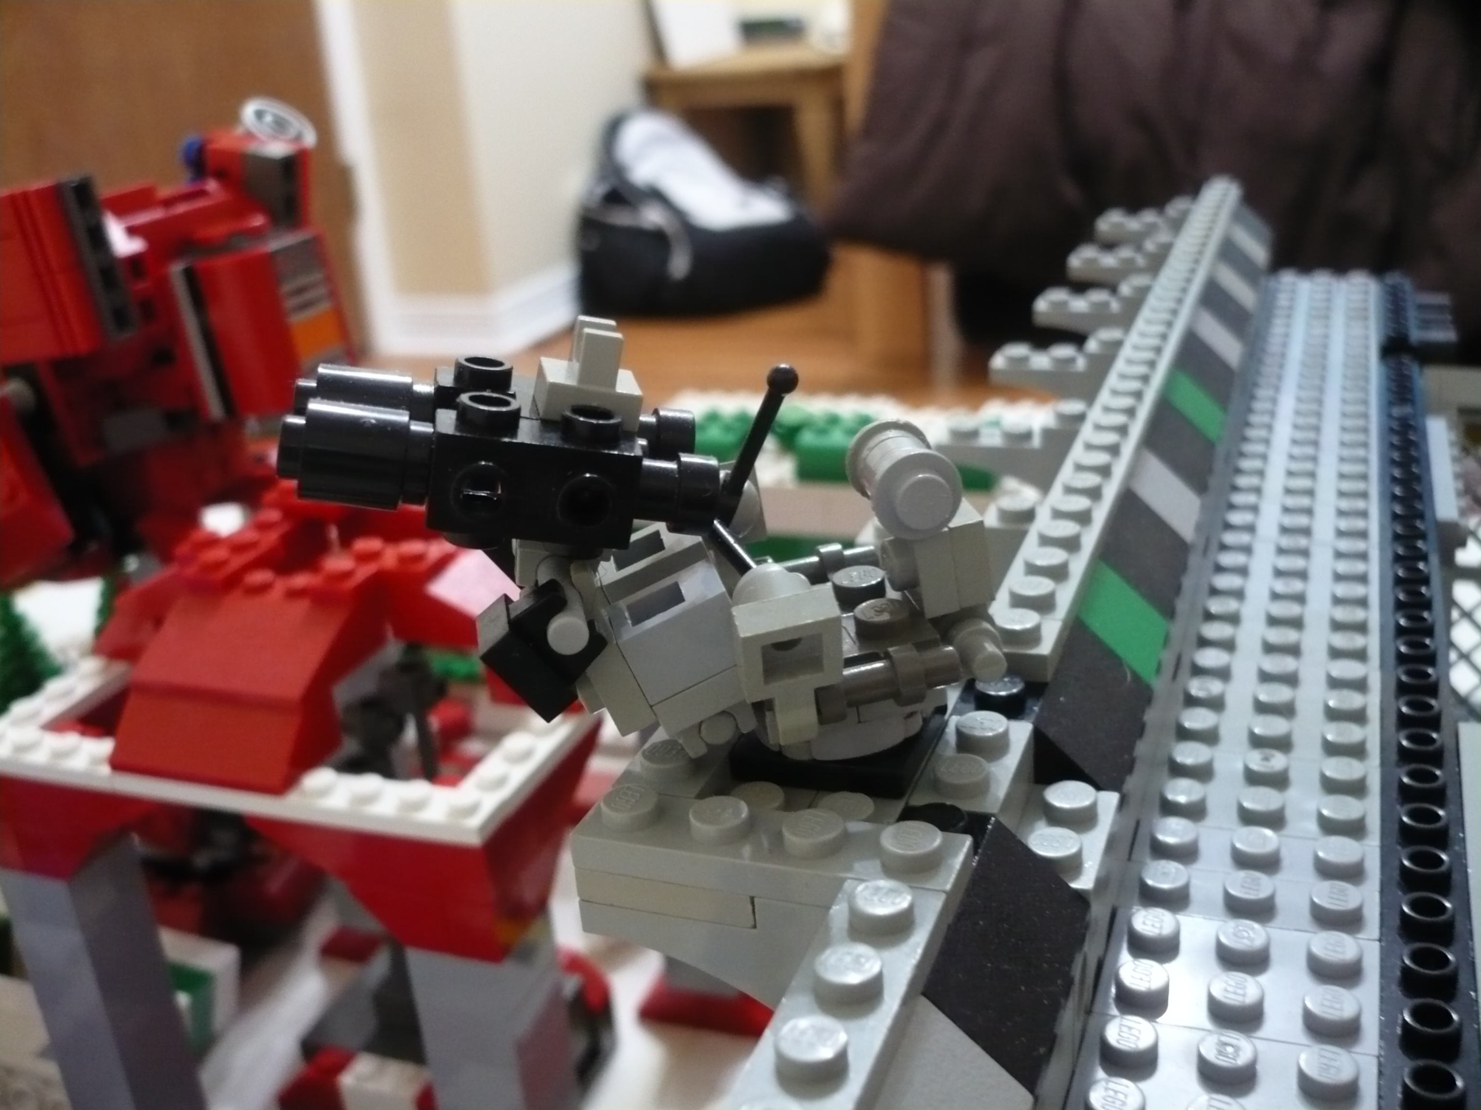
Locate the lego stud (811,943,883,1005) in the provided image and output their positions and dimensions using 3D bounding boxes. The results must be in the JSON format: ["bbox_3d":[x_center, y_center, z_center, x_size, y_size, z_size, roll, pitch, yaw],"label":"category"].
[{"bbox_3d":[0.008,0.030,0.106,0.005,0.002,0.005,-6,22,2],"label":"lego stud"}]

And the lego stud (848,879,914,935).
[{"bbox_3d":[0.011,0.027,0.113,0.005,0.002,0.005,-6,22,2],"label":"lego stud"}]

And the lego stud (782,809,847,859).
[{"bbox_3d":[0.006,0.022,0.119,0.005,0.002,0.005,-5,22,2],"label":"lego stud"}]

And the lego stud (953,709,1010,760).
[{"bbox_3d":[0.022,0.016,0.138,0.005,0.002,0.005,3,24,22],"label":"lego stud"}]

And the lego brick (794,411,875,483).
[{"bbox_3d":[0.026,-0.028,0.378,0.016,0.011,0.023,3,24,22],"label":"lego brick"}]

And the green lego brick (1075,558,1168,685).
[{"bbox_3d":[0.039,0.007,0.169,0.016,0.011,0.016,3,24,22],"label":"green lego brick"}]

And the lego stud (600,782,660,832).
[{"bbox_3d":[-0.009,0.021,0.126,0.005,0.002,0.005,-6,22,2],"label":"lego stud"}]

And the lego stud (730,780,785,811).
[{"bbox_3d":[0.002,0.022,0.130,0.005,0.002,0.005,-5,22,2],"label":"lego stud"}]

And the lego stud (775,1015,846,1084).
[{"bbox_3d":[0.005,0.033,0.099,0.005,0.002,0.005,-6,22,2],"label":"lego stud"}]

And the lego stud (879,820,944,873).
[{"bbox_3d":[0.014,0.023,0.119,0.005,0.002,0.005,-6,22,2],"label":"lego stud"}]

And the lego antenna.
[{"bbox_3d":[0.001,-0.010,0.137,0.003,0.015,0.003,23,12,0],"label":"lego antenna"}]

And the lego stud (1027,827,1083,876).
[{"bbox_3d":[0.028,0.026,0.134,0.005,0.002,0.005,3,24,22],"label":"lego stud"}]

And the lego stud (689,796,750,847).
[{"bbox_3d":[-0.002,0.022,0.122,0.005,0.002,0.005,-5,22,2],"label":"lego stud"}]

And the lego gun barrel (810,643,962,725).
[{"bbox_3d":[0.013,0.011,0.130,0.014,0.006,0.005,-11,23,-10],"label":"lego gun barrel"}]

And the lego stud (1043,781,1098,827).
[{"bbox_3d":[0.031,0.023,0.141,0.005,0.002,0.005,3,24,22],"label":"lego stud"}]

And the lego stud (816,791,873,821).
[{"bbox_3d":[0.009,0.022,0.127,0.005,0.002,0.005,3,24,22],"label":"lego stud"}]

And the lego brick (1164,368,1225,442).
[{"bbox_3d":[0.069,-0.023,0.238,0.016,0.010,0.016,3,24,22],"label":"lego brick"}]

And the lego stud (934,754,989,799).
[{"bbox_3d":[0.019,0.020,0.131,0.005,0.002,0.005,3,24,22],"label":"lego stud"}]

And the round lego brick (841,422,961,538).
[{"bbox_3d":[0.015,-0.007,0.137,0.008,0.008,0.011,-11,23,-10],"label":"round lego brick"}]

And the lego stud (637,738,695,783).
[{"bbox_3d":[-0.006,0.018,0.132,0.005,0.002,0.005,-5,22,2],"label":"lego stud"}]

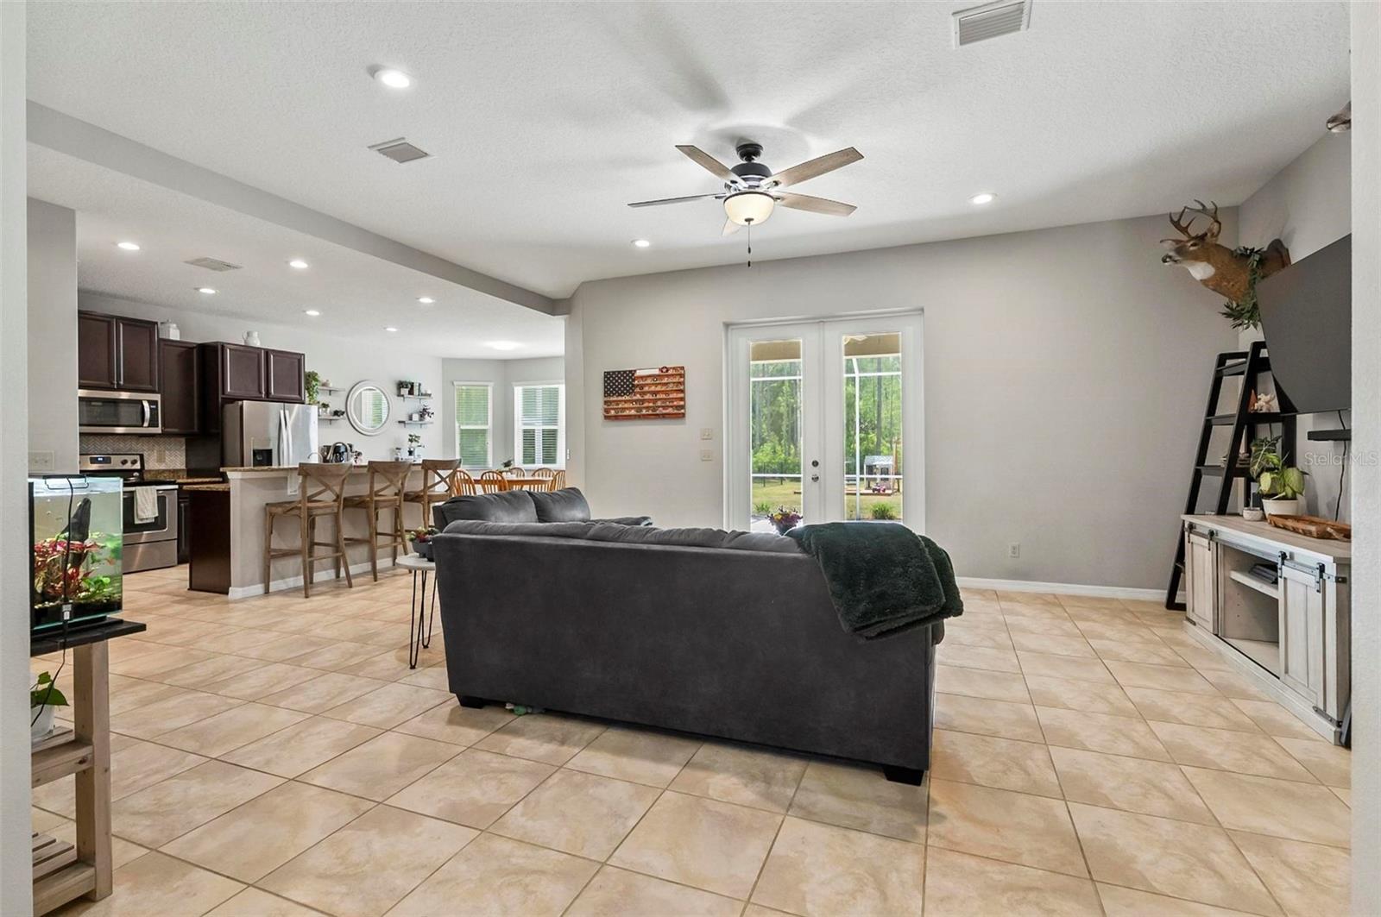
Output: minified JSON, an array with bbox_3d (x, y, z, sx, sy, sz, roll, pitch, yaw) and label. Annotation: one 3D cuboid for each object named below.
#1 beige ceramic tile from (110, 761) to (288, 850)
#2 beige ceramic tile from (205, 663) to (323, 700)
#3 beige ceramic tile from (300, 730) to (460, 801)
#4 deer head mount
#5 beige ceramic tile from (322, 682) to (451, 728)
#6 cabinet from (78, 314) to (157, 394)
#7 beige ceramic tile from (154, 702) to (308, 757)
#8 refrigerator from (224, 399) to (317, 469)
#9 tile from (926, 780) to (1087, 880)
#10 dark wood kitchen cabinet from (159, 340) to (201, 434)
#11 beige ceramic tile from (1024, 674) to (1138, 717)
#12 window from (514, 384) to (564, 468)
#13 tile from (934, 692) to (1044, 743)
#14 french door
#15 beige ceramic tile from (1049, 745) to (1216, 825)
[{"bbox_3d":[-1.800,1.224,2.201,0.451,0.020,0.446,0,0,21],"label":"beige ceramic tile"},{"bbox_3d":[-2.334,1.229,3.374,0.456,0.020,0.452,0,0,20],"label":"beige ceramic tile"},{"bbox_3d":[-1.156,1.162,2.330,0.420,0.010,0.420,0,0,22],"label":"beige ceramic tile"},{"bbox_3d":[3.533,-1.290,4.100,0.620,0.840,0.440,0,0,17],"label":"deer head mount"},{"bbox_3d":[-1.436,1.185,2.944,0.430,0.010,0.430,0,0,22],"label":"beige ceramic tile"},{"bbox_3d":[-6.333,-1.141,6.660,0.340,0.780,0.762,0,0,22],"label":"cabinet"},{"bbox_3d":[-1.928,1.146,2.603,0.418,0.010,0.415,0,0,22],"label":"beige ceramic tile"},{"bbox_3d":[-5.480,0.268,7.839,0.820,1.820,0.910,0,0,22],"label":"refrigerator"},{"bbox_3d":[0.957,1.128,1.891,0.418,0.010,0.415,0,0,22],"label":"tile"},{"bbox_3d":[-5.851,-0.782,6.910,0.330,1.045,0.375,0,0,22],"label":"dark wood kitchen cabinet"},{"bbox_3d":[1.983,1.211,3.120,0.450,0.020,0.456,0,0,23],"label":"beige ceramic tile"},{"bbox_3d":[-2.686,-0.576,10.916,1.159,1.555,0.100,0,0,22],"label":"window"},{"bbox_3d":[1.385,1.213,2.867,0.450,0.020,0.453,0,0,23],"label":"tile"},{"bbox_3d":[1.216,-0.097,5.744,1.850,2.430,0.120,0,0,22],"label":"french door"},{"bbox_3d":[1.502,1.122,2.119,0.418,0.010,0.415,0,0,22],"label":"beige ceramic tile"}]

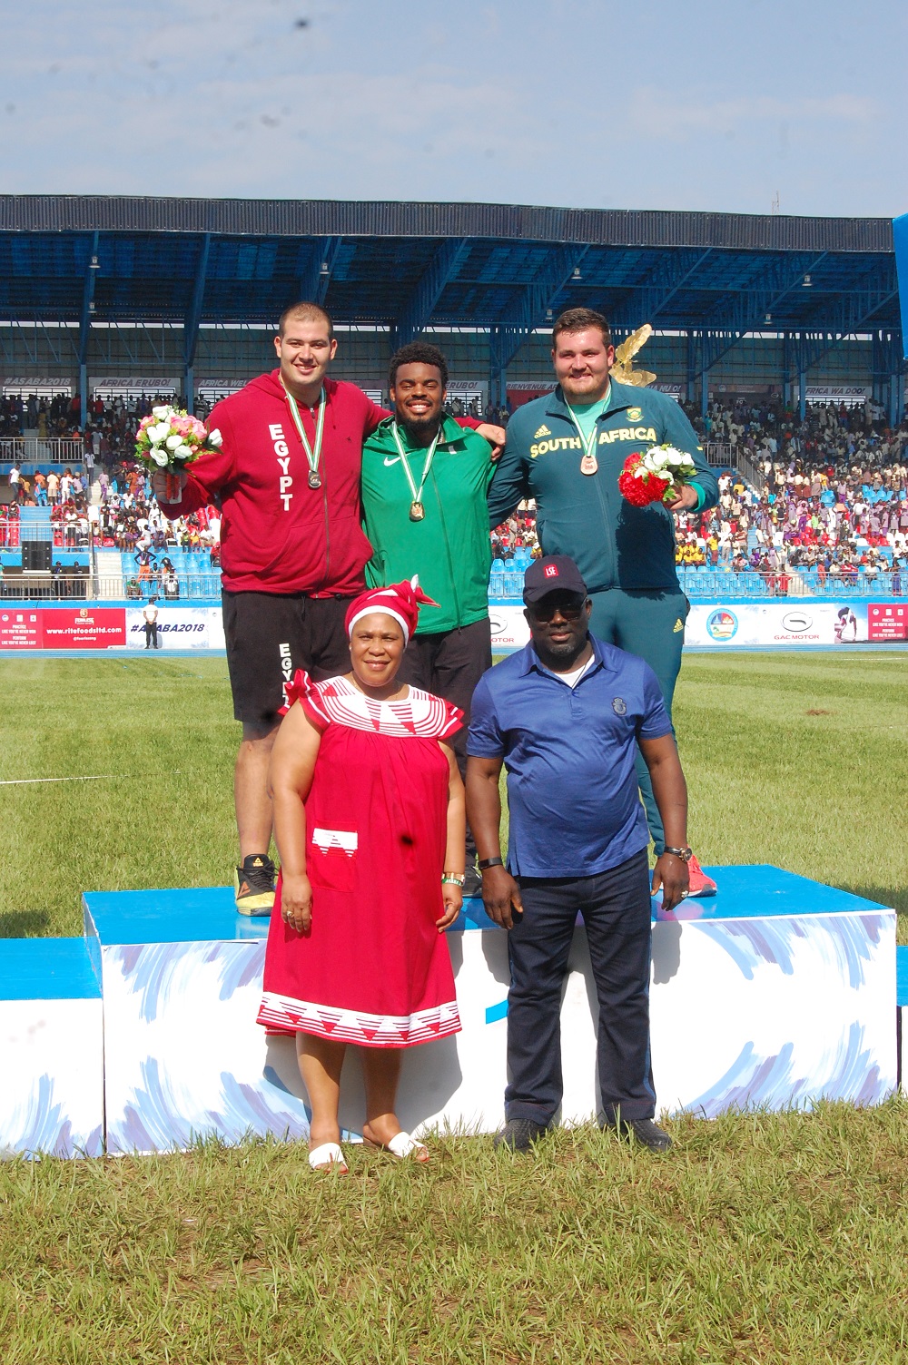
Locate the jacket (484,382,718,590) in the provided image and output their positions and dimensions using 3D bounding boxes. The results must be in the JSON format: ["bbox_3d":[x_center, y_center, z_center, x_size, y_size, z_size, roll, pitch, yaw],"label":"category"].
[{"bbox_3d":[0.477,-0.647,7.470,0.800,0.710,0.440,0,2,5],"label":"jacket"}]

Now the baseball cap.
[{"bbox_3d":[0.300,-0.306,6.730,0.185,0.140,0.260,-4,2,6],"label":"baseball cap"}]

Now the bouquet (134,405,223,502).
[{"bbox_3d":[-0.853,-0.710,7.020,0.270,0.300,0.250,-1,2,-5],"label":"bouquet"}]

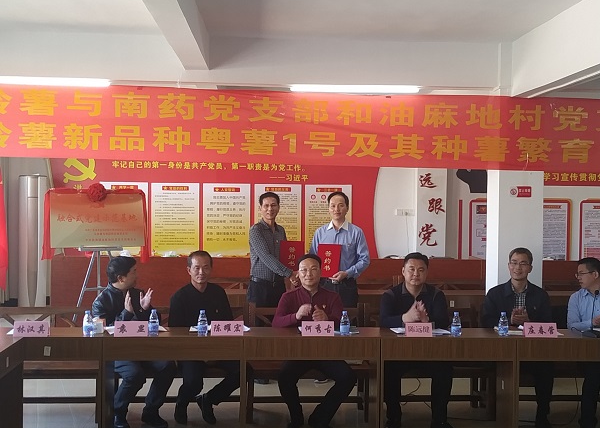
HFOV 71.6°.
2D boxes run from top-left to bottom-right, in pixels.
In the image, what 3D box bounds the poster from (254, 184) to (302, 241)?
[{"bbox_3d":[-0.334,0.105,6.400,0.720,1.130,0.020,1,2,-3],"label":"poster"}]

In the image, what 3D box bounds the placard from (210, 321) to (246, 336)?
[{"bbox_3d":[-0.452,0.715,2.603,0.206,0.092,0.045,1,2,-3],"label":"placard"}]

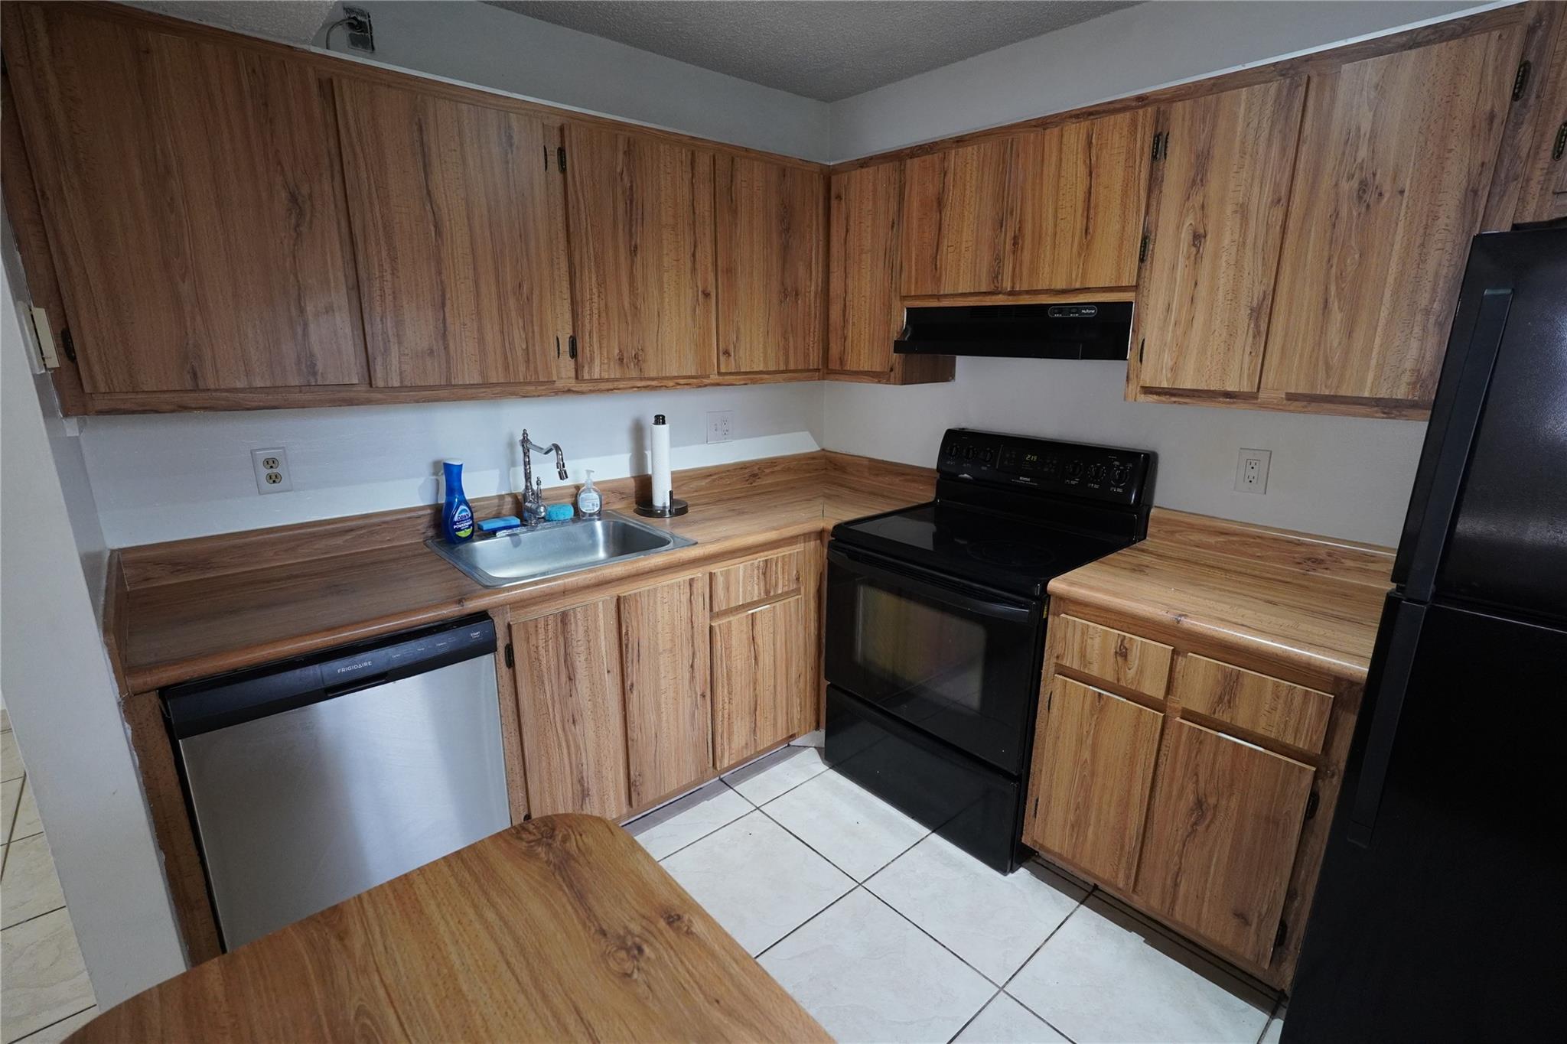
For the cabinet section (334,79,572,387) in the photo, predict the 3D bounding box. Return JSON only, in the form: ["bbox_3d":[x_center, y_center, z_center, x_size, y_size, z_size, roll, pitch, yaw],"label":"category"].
[{"bbox_3d":[-0.928,-0.743,1.924,0.520,0.700,0.322,-12,19,-40],"label":"cabinet section"}]

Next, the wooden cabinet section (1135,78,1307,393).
[{"bbox_3d":[1.157,-0.691,1.796,0.322,0.700,0.300,-12,19,-40],"label":"wooden cabinet section"}]

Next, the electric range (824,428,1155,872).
[{"bbox_3d":[0.635,0.336,2.340,0.690,1.165,0.755,-12,19,-40],"label":"electric range"}]

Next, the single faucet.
[{"bbox_3d":[-0.765,-0.134,2.236,0.195,0.322,0.063,8,16,27],"label":"single faucet"}]

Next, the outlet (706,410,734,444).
[{"bbox_3d":[-0.253,-0.384,2.839,0.130,0.127,0.009,-12,19,-40],"label":"outlet"}]

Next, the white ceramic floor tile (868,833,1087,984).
[{"bbox_3d":[0.534,1.037,1.961,0.448,0.012,0.448,-12,19,-40],"label":"white ceramic floor tile"}]

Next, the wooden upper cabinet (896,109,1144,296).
[{"bbox_3d":[0.783,-0.933,2.167,0.339,0.453,0.786,-12,19,-40],"label":"wooden upper cabinet"}]

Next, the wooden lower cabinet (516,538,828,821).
[{"bbox_3d":[-0.481,0.449,2.437,1.155,0.815,0.602,-12,19,-40],"label":"wooden lower cabinet"}]

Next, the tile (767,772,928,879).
[{"bbox_3d":[0.235,0.951,2.284,0.448,0.012,0.448,-12,19,-40],"label":"tile"}]

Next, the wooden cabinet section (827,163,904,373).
[{"bbox_3d":[0.403,-0.915,2.621,0.322,0.700,0.355,-12,19,-40],"label":"wooden cabinet section"}]

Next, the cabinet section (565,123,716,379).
[{"bbox_3d":[-0.526,-0.830,2.268,0.513,0.700,0.322,-12,19,-40],"label":"cabinet section"}]

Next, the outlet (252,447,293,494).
[{"bbox_3d":[-1.370,-0.136,1.869,0.074,0.121,0.009,-12,19,-40],"label":"outlet"}]

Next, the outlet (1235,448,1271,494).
[{"bbox_3d":[1.336,-0.143,1.985,0.009,0.123,0.077,-12,19,-40],"label":"outlet"}]

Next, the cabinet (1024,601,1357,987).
[{"bbox_3d":[1.156,0.595,1.917,0.606,0.815,0.671,-12,19,-40],"label":"cabinet"}]

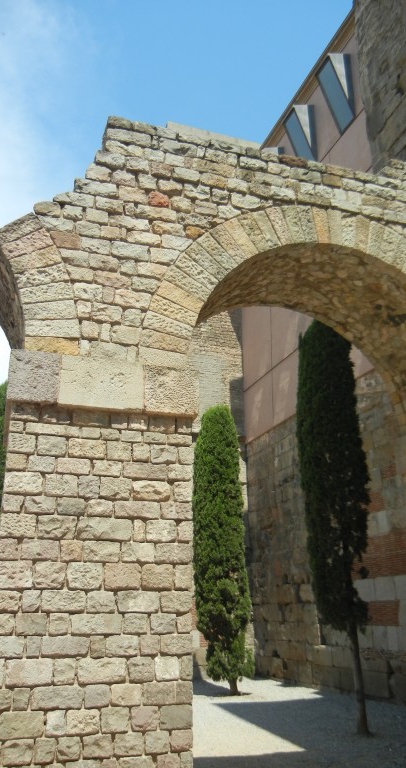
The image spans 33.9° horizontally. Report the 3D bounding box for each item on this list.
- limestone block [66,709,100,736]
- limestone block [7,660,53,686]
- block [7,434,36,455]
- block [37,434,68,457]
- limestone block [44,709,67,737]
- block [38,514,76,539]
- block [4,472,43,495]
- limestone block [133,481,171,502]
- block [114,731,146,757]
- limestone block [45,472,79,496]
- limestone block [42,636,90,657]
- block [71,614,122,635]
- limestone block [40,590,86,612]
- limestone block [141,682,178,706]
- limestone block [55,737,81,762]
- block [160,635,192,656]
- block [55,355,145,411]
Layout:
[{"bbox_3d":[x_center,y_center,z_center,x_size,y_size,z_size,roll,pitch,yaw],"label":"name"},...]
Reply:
[{"bbox_3d":[-0.932,2.570,5.078,0.246,0.179,0.200,6,-21,-16],"label":"limestone block"},{"bbox_3d":[-1.267,2.095,4.840,0.329,0.171,0.200,6,-21,-17],"label":"limestone block"},{"bbox_3d":[-1.513,0.521,5.535,0.225,0.176,0.180,6,-21,-17],"label":"block"},{"bbox_3d":[-1.298,0.552,5.702,0.239,0.173,0.200,6,-21,-16],"label":"block"},{"bbox_3d":[-1.106,2.522,4.955,0.147,0.175,0.180,6,-21,-17],"label":"limestone block"},{"bbox_3d":[-1.210,1.190,5.495,0.309,0.181,0.200,6,-21,-16],"label":"block"},{"bbox_3d":[-1.476,0.836,5.477,0.306,0.182,0.170,5,-21,-16],"label":"block"},{"bbox_3d":[-0.464,0.939,5.742,0.329,0.173,0.180,6,-21,-17],"label":"limestone block"},{"bbox_3d":[-0.558,2.631,4.886,0.215,0.146,0.200,6,-21,-17],"label":"block"},{"bbox_3d":[-1.185,0.865,5.560,0.264,0.185,0.170,5,-21,-16],"label":"limestone block"},{"bbox_3d":[-0.986,1.864,4.731,0.334,0.135,0.200,6,-21,-17],"label":"limestone block"},{"bbox_3d":[-0.824,1.837,5.082,0.377,0.138,0.200,6,-21,-17],"label":"block"},{"bbox_3d":[-1.018,1.580,4.822,0.313,0.146,0.200,6,-21,-17],"label":"limestone block"},{"bbox_3d":[-0.351,2.347,5.058,0.253,0.159,0.200,6,-21,-17],"label":"limestone block"},{"bbox_3d":[-1.019,2.725,4.993,0.184,0.162,0.200,6,-21,-16],"label":"limestone block"},{"bbox_3d":[-0.232,2.041,5.209,0.244,0.140,0.200,6,-21,-17],"label":"block"},{"bbox_3d":[-0.937,0.068,5.983,0.750,0.440,0.360,5,-21,-16],"label":"block"}]

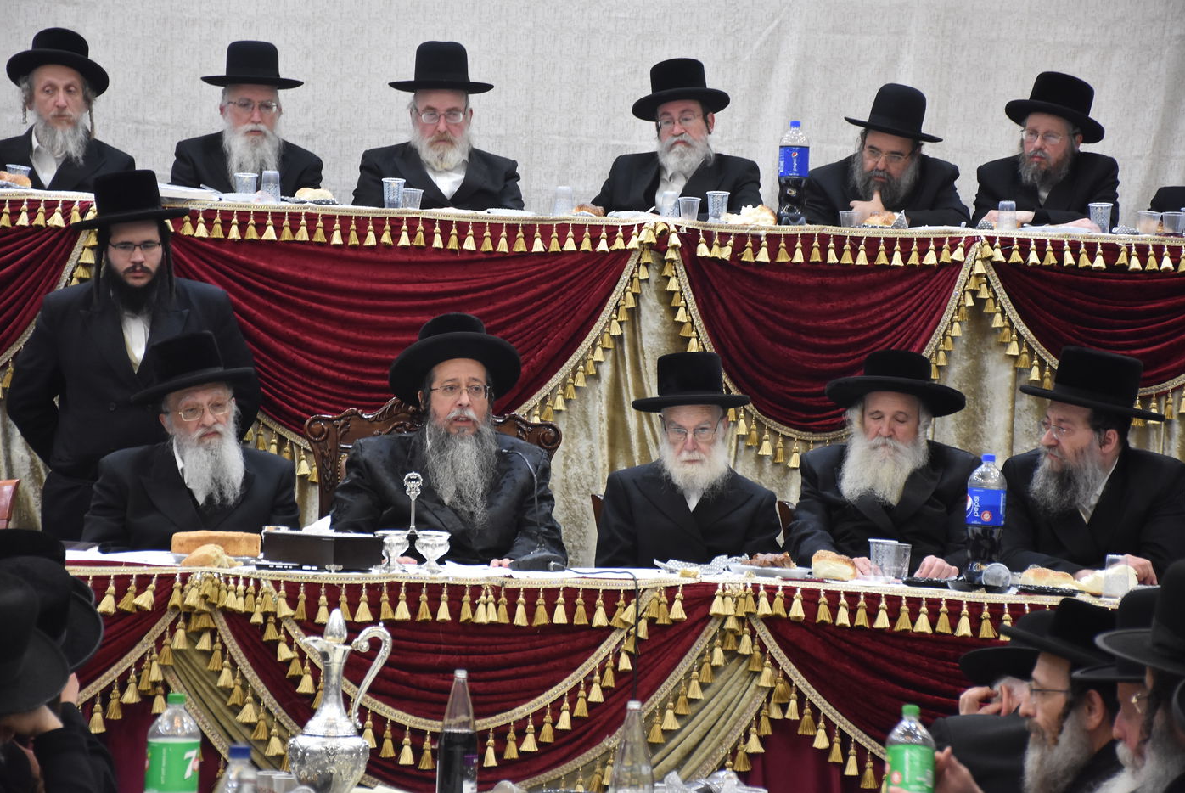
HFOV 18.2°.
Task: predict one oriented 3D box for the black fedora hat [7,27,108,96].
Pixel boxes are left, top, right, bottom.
[{"bbox_3d":[-1.695,-1.072,11.750,0.315,0.130,0.340,12,-16,-13],"label":"black fedora hat"}]

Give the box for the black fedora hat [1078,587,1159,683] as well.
[{"bbox_3d":[0.977,0.398,6.150,0.360,0.148,0.330,2,1,0],"label":"black fedora hat"}]

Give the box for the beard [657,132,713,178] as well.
[{"bbox_3d":[0.287,-0.749,11.500,0.155,0.145,0.120,3,0,19],"label":"beard"}]

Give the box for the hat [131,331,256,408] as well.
[{"bbox_3d":[-1.050,-0.081,9.650,0.335,0.145,0.360,-14,4,-16],"label":"hat"}]

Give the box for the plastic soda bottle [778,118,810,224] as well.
[{"bbox_3d":[0.616,-0.679,11.300,0.093,0.322,0.093,2,1,0],"label":"plastic soda bottle"}]

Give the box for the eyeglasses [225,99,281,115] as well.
[{"bbox_3d":[-1.037,-0.884,11.300,0.140,0.044,0.140,2,0,-14],"label":"eyeglasses"}]

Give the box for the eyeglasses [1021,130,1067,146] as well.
[{"bbox_3d":[1.462,-0.832,11.920,0.140,0.043,0.140,5,1,25],"label":"eyeglasses"}]

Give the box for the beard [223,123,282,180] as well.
[{"bbox_3d":[-1.035,-0.736,11.250,0.183,0.185,0.120,2,0,-13],"label":"beard"}]

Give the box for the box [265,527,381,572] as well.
[{"bbox_3d":[-0.645,0.373,8.880,0.160,0.085,0.240,2,0,-44],"label":"box"}]

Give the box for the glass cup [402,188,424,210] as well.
[{"bbox_3d":[-0.550,-0.594,11.300,0.067,0.073,0.067,2,1,0],"label":"glass cup"}]

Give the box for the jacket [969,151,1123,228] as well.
[{"bbox_3d":[1.440,-0.480,11.850,0.530,0.620,0.430,2,1,9],"label":"jacket"}]

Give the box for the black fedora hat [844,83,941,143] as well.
[{"bbox_3d":[0.930,-0.878,11.450,0.315,0.155,0.350,14,5,12],"label":"black fedora hat"}]

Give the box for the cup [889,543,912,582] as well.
[{"bbox_3d":[0.746,0.405,9.000,0.070,0.095,0.070,2,0,0],"label":"cup"}]

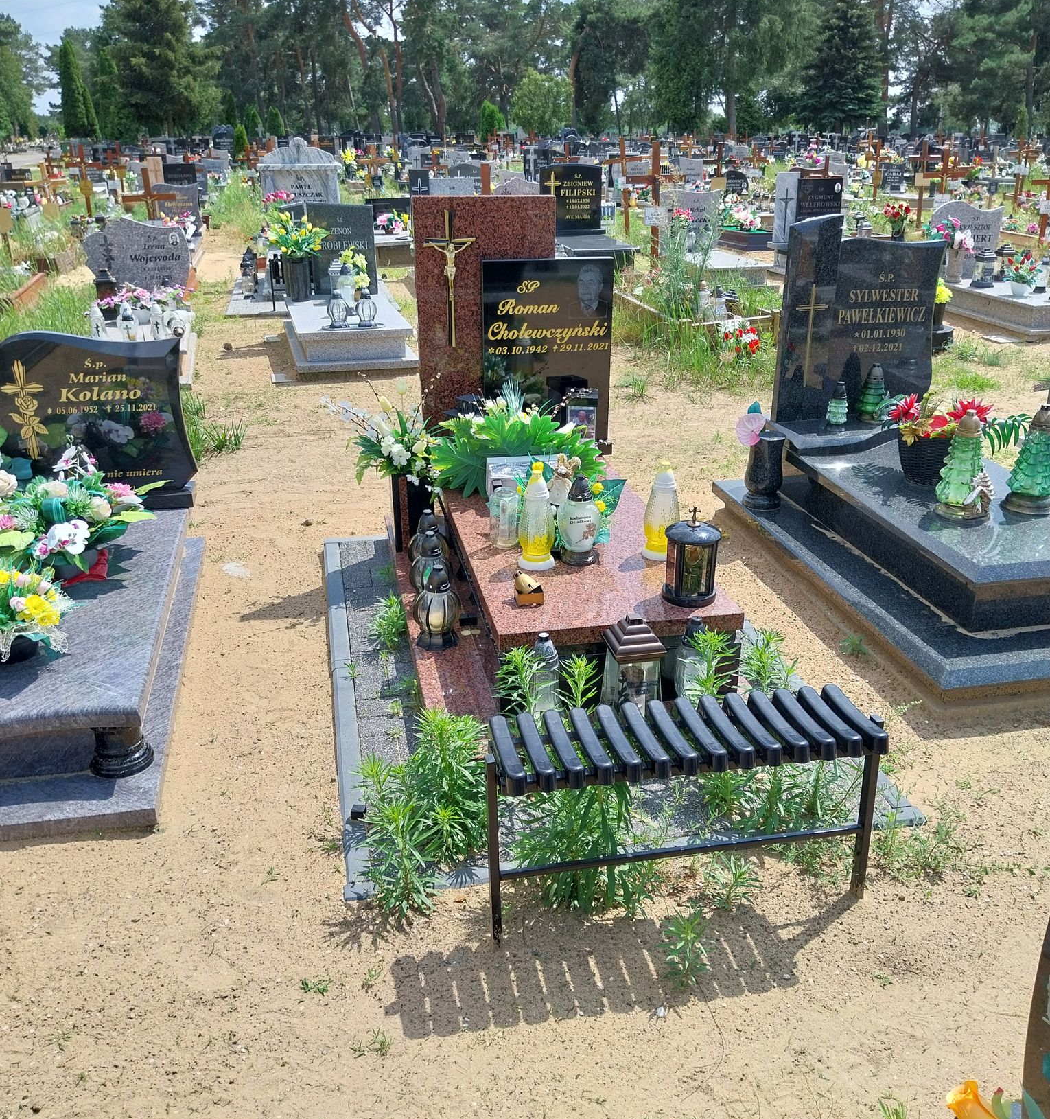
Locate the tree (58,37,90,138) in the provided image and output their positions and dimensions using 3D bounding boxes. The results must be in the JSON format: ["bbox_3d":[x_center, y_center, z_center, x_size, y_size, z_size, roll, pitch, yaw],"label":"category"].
[{"bbox_3d":[-17.647,-17.750,40.963,1.248,4.677,1.248,-9,24,-20],"label":"tree"}]

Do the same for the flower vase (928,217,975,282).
[{"bbox_3d":[3.848,-2.799,9.510,0.370,0.565,0.340,8,24,20],"label":"flower vase"}]

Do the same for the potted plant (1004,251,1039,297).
[{"bbox_3d":[3.936,-2.271,8.357,0.250,0.320,0.230,-4,23,-10],"label":"potted plant"}]

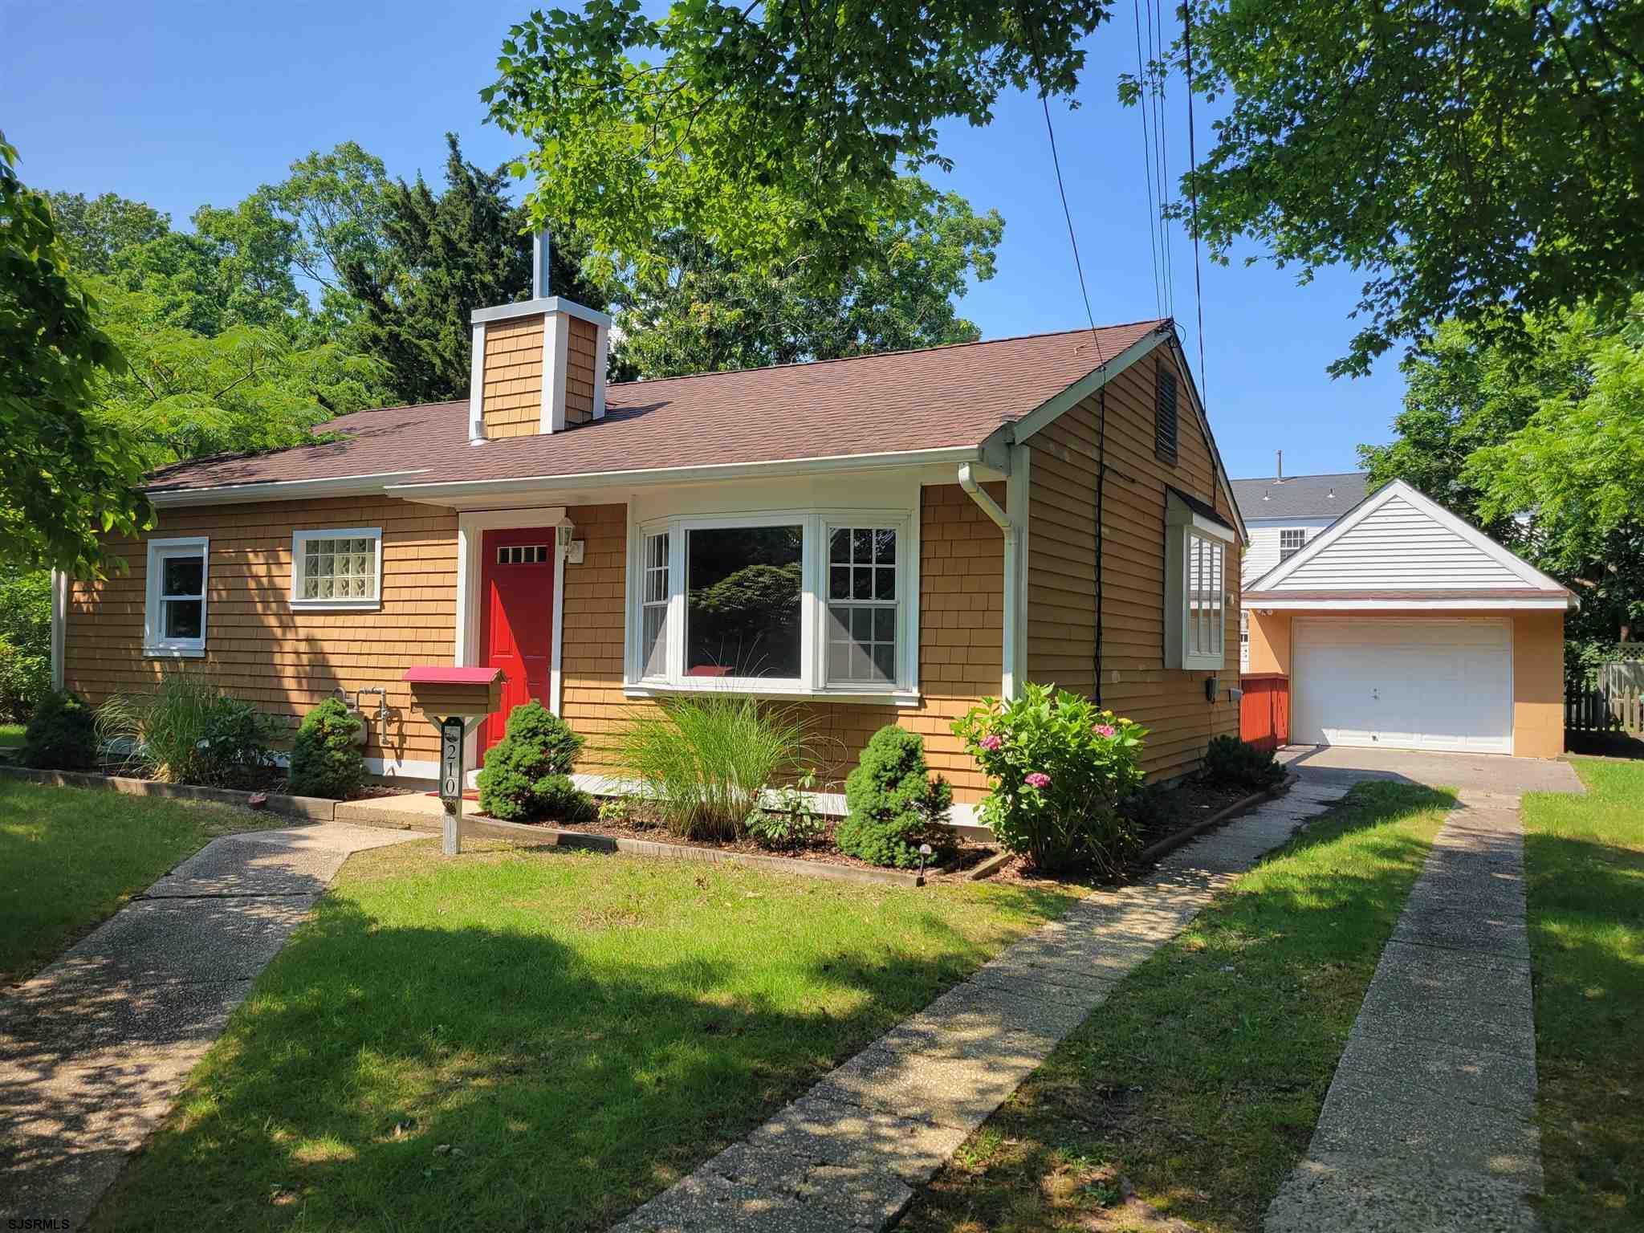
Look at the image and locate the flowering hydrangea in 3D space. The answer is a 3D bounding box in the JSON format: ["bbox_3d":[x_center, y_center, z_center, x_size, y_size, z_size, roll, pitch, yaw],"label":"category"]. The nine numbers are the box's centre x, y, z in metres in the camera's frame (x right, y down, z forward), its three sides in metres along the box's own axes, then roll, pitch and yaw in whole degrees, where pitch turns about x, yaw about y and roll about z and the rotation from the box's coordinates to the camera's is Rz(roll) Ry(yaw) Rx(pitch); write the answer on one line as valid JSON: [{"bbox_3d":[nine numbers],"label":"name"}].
[{"bbox_3d":[1.366,0.959,7.400,1.150,1.150,1.100,0,-2,29],"label":"flowering hydrangea"}]

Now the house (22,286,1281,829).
[{"bbox_3d":[-1.869,-0.661,13.794,11.350,4.670,8.550,0,-2,29],"label":"house"}]

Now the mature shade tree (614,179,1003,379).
[{"bbox_3d":[-0.295,-3.751,27.000,8.800,11.800,8.600,0,-2,29],"label":"mature shade tree"}]

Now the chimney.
[{"bbox_3d":[-2.627,-2.585,11.428,1.050,2.100,0.780,0,-2,29],"label":"chimney"}]

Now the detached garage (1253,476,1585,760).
[{"bbox_3d":[10.441,0.078,21.897,4.840,4.220,6.600,0,-2,29],"label":"detached garage"}]

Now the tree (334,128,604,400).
[{"bbox_3d":[-7.397,-4.057,26.000,5.800,12.100,5.800,0,-2,29],"label":"tree"}]

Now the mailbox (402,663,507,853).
[{"bbox_3d":[-2.314,0.886,7.750,0.640,1.200,0.250,1,-2,12],"label":"mailbox"}]

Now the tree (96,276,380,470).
[{"bbox_3d":[-9.081,-1.658,19.000,6.200,6.900,6.200,0,-2,29],"label":"tree"}]

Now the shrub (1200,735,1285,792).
[{"bbox_3d":[4.275,1.434,12.550,0.860,0.600,0.800,0,-2,29],"label":"shrub"}]

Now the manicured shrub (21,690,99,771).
[{"bbox_3d":[-7.600,1.088,12.300,0.760,0.840,0.760,0,-2,29],"label":"manicured shrub"}]

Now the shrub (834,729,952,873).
[{"bbox_3d":[0.444,1.058,7.550,0.700,0.860,0.700,1,-2,0],"label":"shrub"}]

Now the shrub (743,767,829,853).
[{"bbox_3d":[-0.227,1.219,7.950,0.530,0.520,0.500,0,-2,29],"label":"shrub"}]

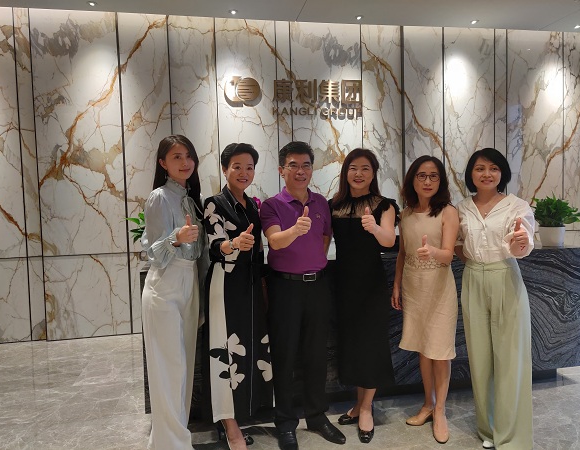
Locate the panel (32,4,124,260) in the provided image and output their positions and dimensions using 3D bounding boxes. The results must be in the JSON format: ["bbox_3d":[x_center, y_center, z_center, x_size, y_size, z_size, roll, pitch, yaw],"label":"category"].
[{"bbox_3d":[-2.171,-0.934,4.844,0.832,2.505,0.040,-2,3,-11],"label":"panel"}]

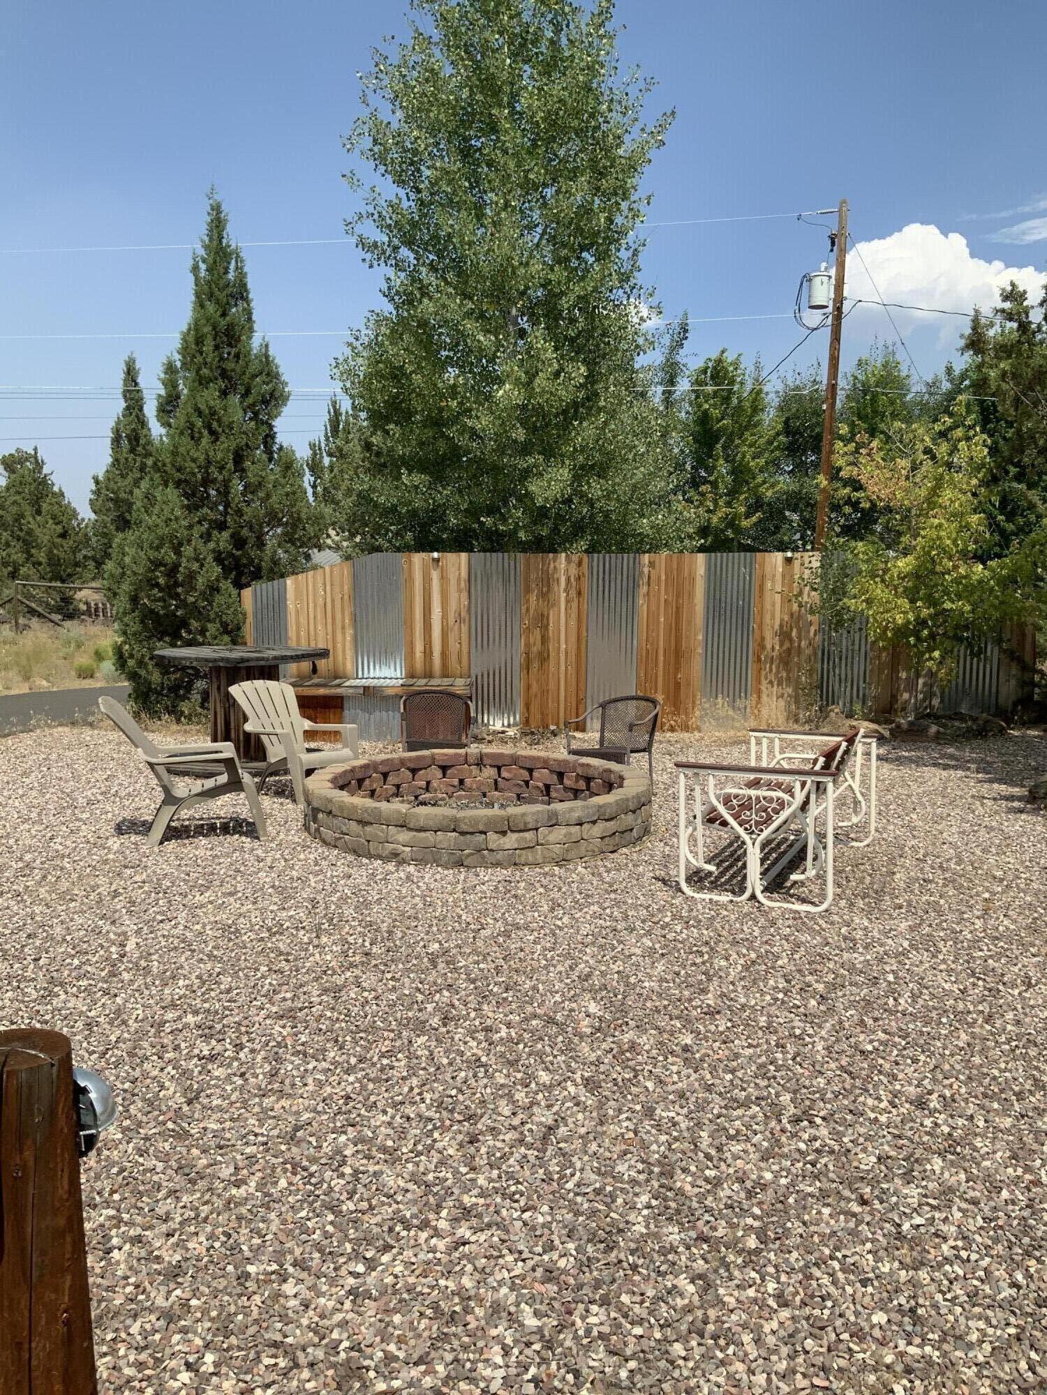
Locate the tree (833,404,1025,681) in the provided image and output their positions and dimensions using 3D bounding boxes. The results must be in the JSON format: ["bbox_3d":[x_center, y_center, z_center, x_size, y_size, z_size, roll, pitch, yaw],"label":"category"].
[{"bbox_3d":[4.100,-1.359,11.822,1.950,3.120,1.900,0,6,0],"label":"tree"}]

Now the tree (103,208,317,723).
[{"bbox_3d":[-3.860,-2.983,14.457,2.650,6.200,2.600,0,6,0],"label":"tree"}]

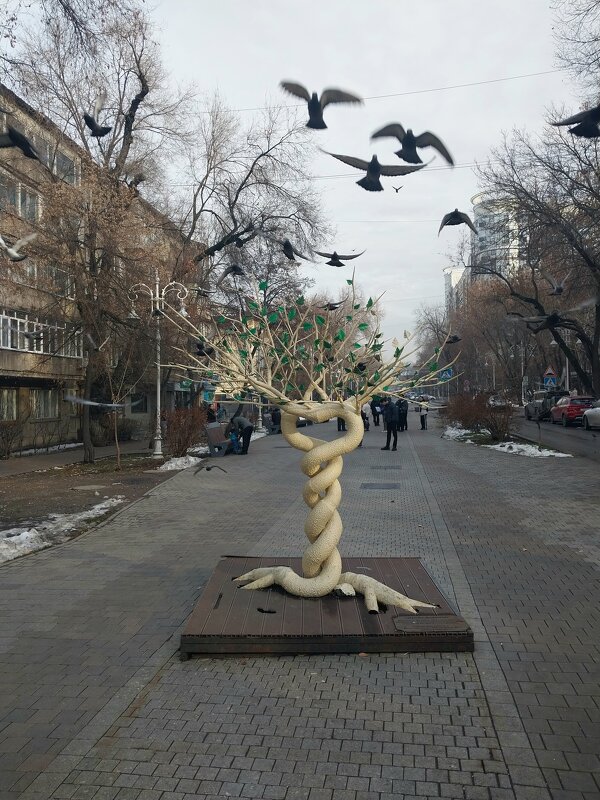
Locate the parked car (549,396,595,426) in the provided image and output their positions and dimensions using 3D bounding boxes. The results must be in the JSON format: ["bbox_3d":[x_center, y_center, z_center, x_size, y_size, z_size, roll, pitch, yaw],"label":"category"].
[{"bbox_3d":[16.800,0.730,36.900,1.820,1.680,4.400,0,0,10],"label":"parked car"}]

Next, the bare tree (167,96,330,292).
[{"bbox_3d":[-2.200,-5.300,24.500,6.600,13.600,6.200,0,0,0],"label":"bare tree"}]

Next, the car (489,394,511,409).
[{"bbox_3d":[22.200,0.180,67.000,1.800,1.520,4.400,0,0,9],"label":"car"}]

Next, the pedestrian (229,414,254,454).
[{"bbox_3d":[-1.740,1.030,17.900,0.750,1.220,0.520,0,0,0],"label":"pedestrian"}]

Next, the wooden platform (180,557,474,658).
[{"bbox_3d":[0.200,1.620,4.980,1.970,0.155,1.940,0,0,0],"label":"wooden platform"}]

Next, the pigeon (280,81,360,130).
[{"bbox_3d":[0.130,-1.820,3.720,0.500,0.160,0.300,0,-13,0],"label":"pigeon"}]

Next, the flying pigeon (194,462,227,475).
[{"bbox_3d":[-1.480,1.130,9.900,0.540,0.190,0.310,0,0,-6],"label":"flying pigeon"}]

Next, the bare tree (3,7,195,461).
[{"bbox_3d":[-5.300,-4.300,15.900,5.200,12.000,5.000,0,0,0],"label":"bare tree"}]

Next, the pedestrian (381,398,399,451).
[{"bbox_3d":[2.900,0.790,19.400,0.450,1.710,0.520,0,0,-35],"label":"pedestrian"}]

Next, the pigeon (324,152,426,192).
[{"bbox_3d":[0.460,-1.390,3.700,0.630,0.140,0.300,0,-13,0],"label":"pigeon"}]

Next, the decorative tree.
[{"bbox_3d":[0.090,0.260,4.850,2.300,2.600,2.050,0,0,0],"label":"decorative tree"}]

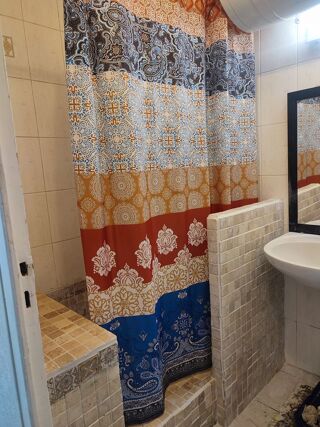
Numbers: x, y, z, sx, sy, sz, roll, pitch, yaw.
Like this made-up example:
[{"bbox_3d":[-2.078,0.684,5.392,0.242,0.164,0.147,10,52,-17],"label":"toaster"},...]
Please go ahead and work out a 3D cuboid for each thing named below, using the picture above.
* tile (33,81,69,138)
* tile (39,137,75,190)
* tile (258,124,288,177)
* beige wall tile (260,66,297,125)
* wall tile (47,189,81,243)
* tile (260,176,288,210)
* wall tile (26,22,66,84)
[{"bbox_3d":[-0.613,-0.582,1.762,0.012,0.300,0.208,5,12,44],"label":"tile"},{"bbox_3d":[-0.593,-0.287,1.809,0.012,0.300,0.208,5,12,44],"label":"tile"},{"bbox_3d":[0.705,-0.375,1.816,0.208,0.300,0.012,5,12,44],"label":"tile"},{"bbox_3d":[0.686,-0.670,1.770,0.208,0.300,0.012,5,12,44],"label":"beige wall tile"},{"bbox_3d":[-0.574,0.009,1.855,0.012,0.300,0.208,5,12,44],"label":"wall tile"},{"bbox_3d":[0.725,-0.079,1.863,0.208,0.300,0.012,5,12,44],"label":"tile"},{"bbox_3d":[-0.633,-0.878,1.716,0.012,0.300,0.208,5,12,44],"label":"wall tile"}]

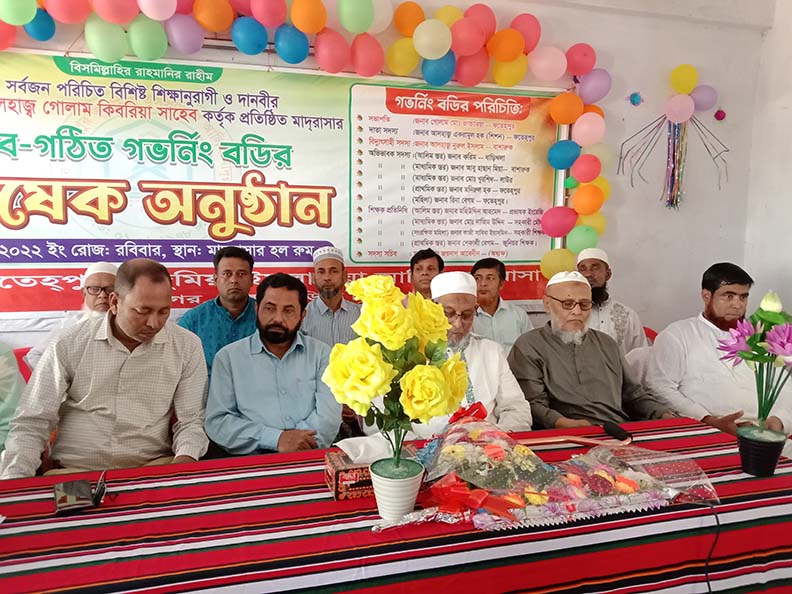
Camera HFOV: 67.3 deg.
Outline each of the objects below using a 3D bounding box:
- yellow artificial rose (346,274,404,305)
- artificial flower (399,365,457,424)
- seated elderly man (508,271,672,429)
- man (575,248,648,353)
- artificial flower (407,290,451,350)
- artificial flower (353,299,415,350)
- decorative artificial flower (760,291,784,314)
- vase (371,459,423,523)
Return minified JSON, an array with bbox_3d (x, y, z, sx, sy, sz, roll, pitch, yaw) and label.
[{"bbox_3d":[-0.046,-0.015,1.340,0.127,0.080,0.110,2,8,9],"label":"yellow artificial rose"},{"bbox_3d":[0.068,0.213,1.300,0.125,0.125,0.090,-2,8,-18],"label":"artificial flower"},{"bbox_3d":[0.666,0.545,2.129,0.570,1.260,0.720,0,8,-9],"label":"seated elderly man"},{"bbox_3d":[1.004,0.419,2.919,0.540,1.300,0.700,0,8,-3],"label":"man"},{"bbox_3d":[0.070,0.052,1.330,0.110,0.120,0.090,-4,9,-33],"label":"artificial flower"},{"bbox_3d":[-0.025,0.059,1.290,0.135,0.115,0.095,1,8,3],"label":"artificial flower"},{"bbox_3d":[1.013,0.015,1.600,0.058,0.064,0.058,4,8,24],"label":"decorative artificial flower"},{"bbox_3d":[0.001,0.447,1.380,0.124,0.113,0.124,1,8,0],"label":"vase"}]

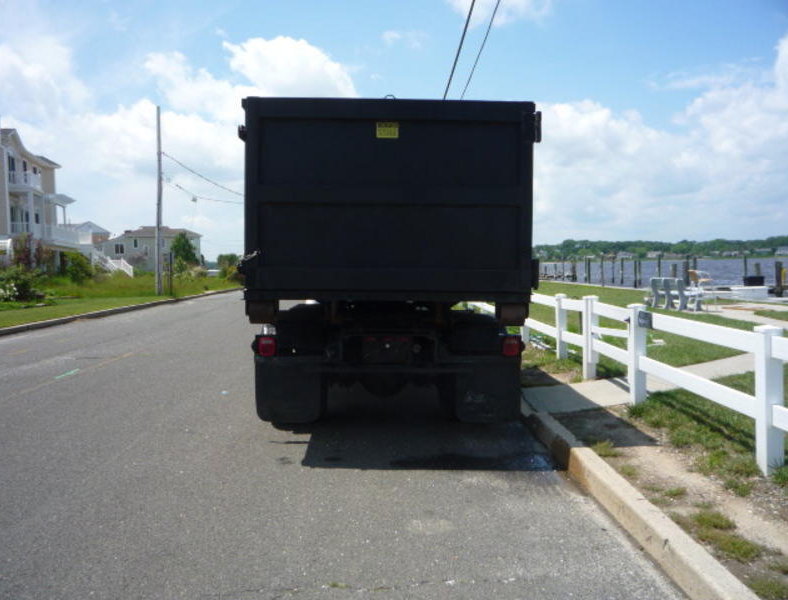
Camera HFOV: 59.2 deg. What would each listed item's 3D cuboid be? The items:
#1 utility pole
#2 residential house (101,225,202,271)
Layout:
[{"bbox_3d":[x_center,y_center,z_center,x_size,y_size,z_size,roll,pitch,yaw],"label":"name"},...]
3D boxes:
[{"bbox_3d":[-10.938,-4.615,32.257,0.260,8.790,0.260,1,3,0],"label":"utility pole"},{"bbox_3d":[-37.303,-7.540,108.018,12.800,7.600,9.600,-1,3,-2],"label":"residential house"}]

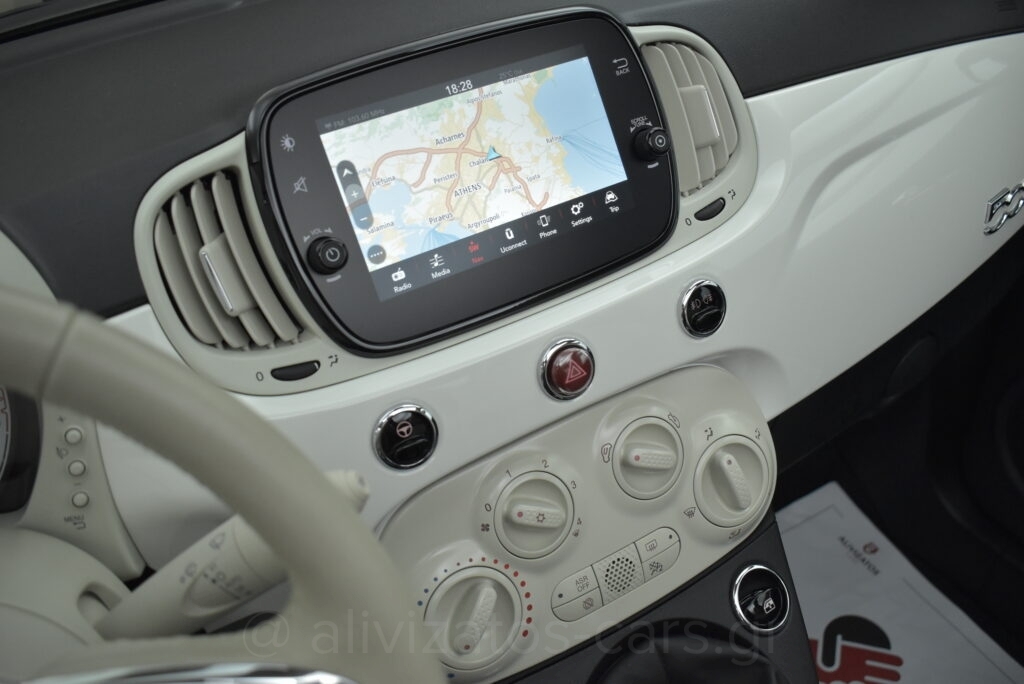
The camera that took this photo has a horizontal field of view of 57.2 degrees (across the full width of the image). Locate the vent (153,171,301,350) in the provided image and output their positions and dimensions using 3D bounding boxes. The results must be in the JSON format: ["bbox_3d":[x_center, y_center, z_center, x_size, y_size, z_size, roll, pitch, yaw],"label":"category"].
[{"bbox_3d":[-0.135,-0.034,0.441,0.054,0.088,0.025,-22,9,-18],"label":"vent"}]

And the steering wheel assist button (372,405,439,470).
[{"bbox_3d":[-0.051,0.046,0.453,0.032,0.032,0.012,-22,9,-19],"label":"steering wheel assist button"}]

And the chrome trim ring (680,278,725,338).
[{"bbox_3d":[0.105,-0.019,0.520,0.032,0.032,0.012,-23,9,-25],"label":"chrome trim ring"}]

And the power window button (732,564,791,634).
[{"bbox_3d":[0.140,0.145,0.529,0.034,0.034,0.007,-23,-9,-25],"label":"power window button"}]

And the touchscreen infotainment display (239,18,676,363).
[{"bbox_3d":[-0.014,-0.088,0.483,0.222,0.146,0.030,-22,9,-22],"label":"touchscreen infotainment display"}]

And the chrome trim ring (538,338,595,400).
[{"bbox_3d":[0.028,0.015,0.485,0.032,0.032,0.013,-22,9,-22],"label":"chrome trim ring"}]

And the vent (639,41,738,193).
[{"bbox_3d":[0.103,-0.133,0.544,0.054,0.088,0.025,-23,9,-26],"label":"vent"}]

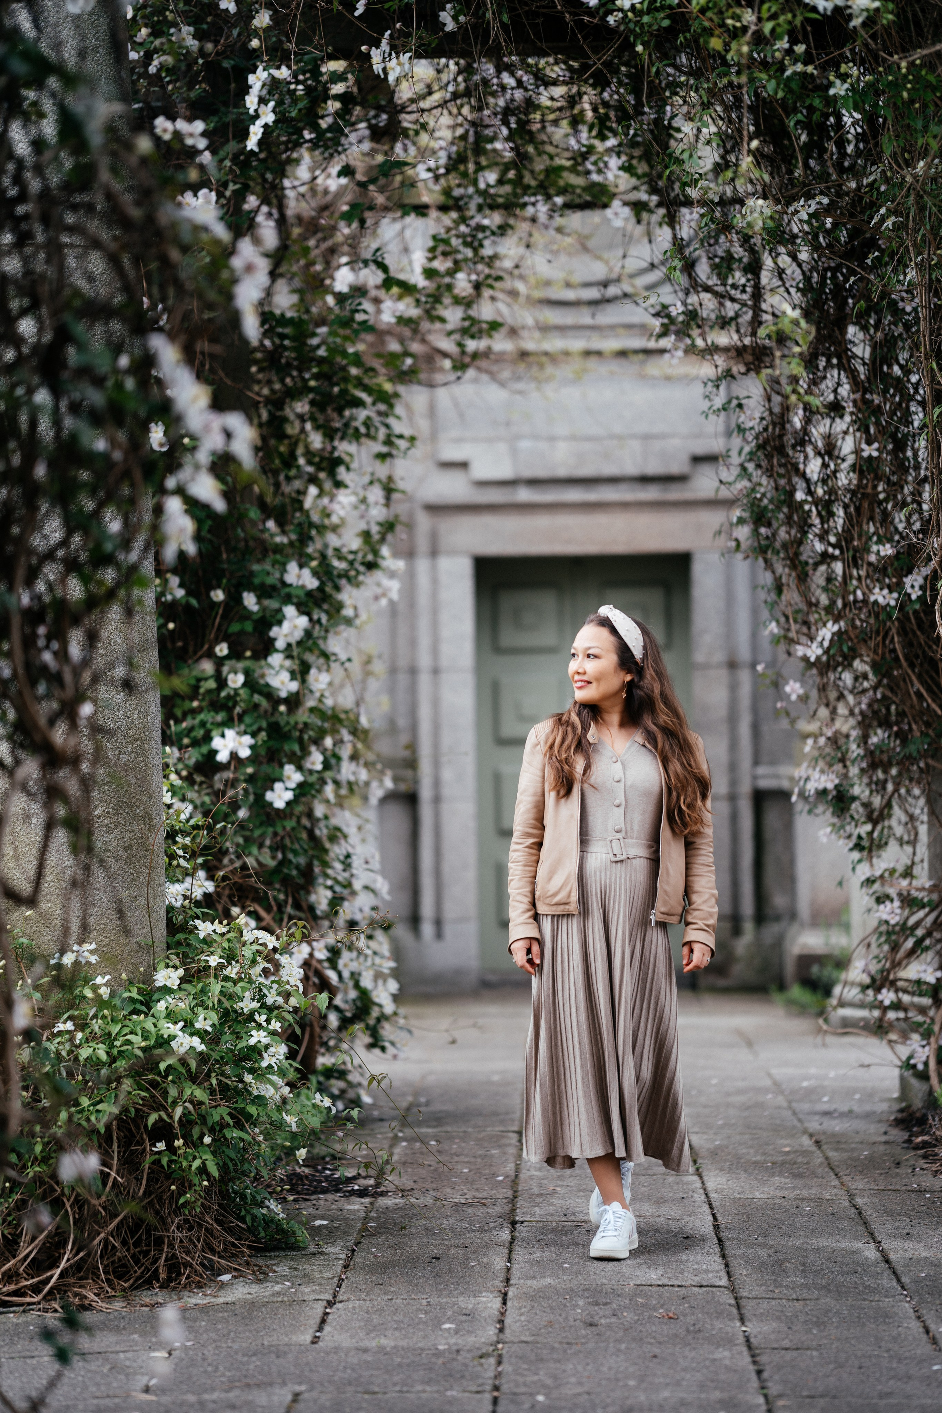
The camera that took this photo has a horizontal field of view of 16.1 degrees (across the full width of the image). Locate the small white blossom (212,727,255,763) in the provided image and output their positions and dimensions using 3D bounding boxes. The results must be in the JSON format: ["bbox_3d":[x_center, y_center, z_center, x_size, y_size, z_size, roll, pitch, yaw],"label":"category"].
[{"bbox_3d":[-0.706,0.113,9.900,0.125,0.105,0.060,0,0,-3],"label":"small white blossom"}]

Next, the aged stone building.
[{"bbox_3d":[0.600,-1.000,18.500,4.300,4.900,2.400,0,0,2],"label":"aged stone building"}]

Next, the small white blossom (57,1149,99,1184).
[{"bbox_3d":[-0.671,0.786,5.700,0.070,0.057,0.045,0,0,0],"label":"small white blossom"}]

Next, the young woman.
[{"bbox_3d":[0.367,0.566,8.670,0.540,1.660,0.500,0,0,3],"label":"young woman"}]

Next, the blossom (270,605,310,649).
[{"bbox_3d":[-0.559,-0.245,10.300,0.120,0.136,0.075,0,0,-3],"label":"blossom"}]

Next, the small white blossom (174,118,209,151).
[{"bbox_3d":[-0.604,-1.235,7.200,0.073,0.070,0.045,0,0,0],"label":"small white blossom"}]

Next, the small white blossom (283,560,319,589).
[{"bbox_3d":[-0.523,-0.406,10.300,0.110,0.092,0.065,0,0,-3],"label":"small white blossom"}]

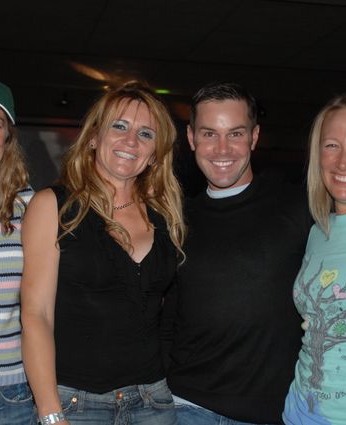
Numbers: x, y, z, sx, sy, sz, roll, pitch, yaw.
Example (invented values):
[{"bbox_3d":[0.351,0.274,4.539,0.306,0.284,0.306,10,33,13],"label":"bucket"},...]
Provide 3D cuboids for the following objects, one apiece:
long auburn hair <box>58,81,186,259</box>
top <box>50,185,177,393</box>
[{"bbox_3d":[-0.117,-0.098,2.560,0.270,0.395,0.240,2,3,-20],"label":"long auburn hair"},{"bbox_3d":[-0.133,0.172,2.560,0.330,0.470,0.235,-1,3,-20],"label":"top"}]

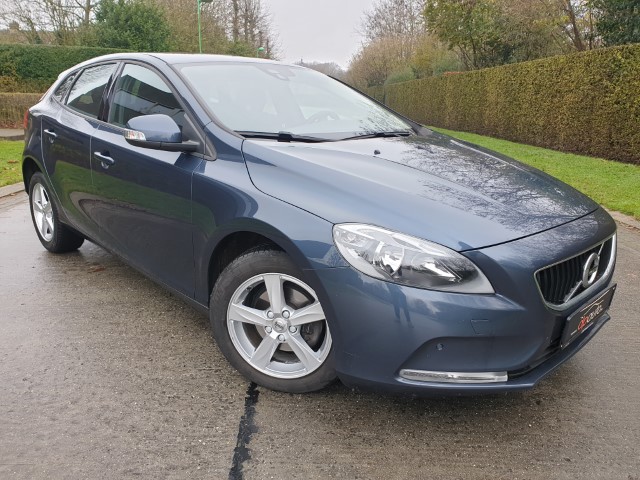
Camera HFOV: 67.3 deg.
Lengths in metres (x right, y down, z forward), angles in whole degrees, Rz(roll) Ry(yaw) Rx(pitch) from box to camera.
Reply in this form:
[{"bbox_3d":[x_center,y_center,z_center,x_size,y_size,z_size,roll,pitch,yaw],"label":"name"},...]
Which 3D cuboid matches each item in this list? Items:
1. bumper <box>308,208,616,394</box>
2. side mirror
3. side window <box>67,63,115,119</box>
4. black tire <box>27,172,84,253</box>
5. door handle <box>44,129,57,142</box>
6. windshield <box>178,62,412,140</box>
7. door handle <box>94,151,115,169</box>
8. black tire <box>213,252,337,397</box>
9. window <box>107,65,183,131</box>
[{"bbox_3d":[0.817,0.157,2.082,0.700,0.560,1.780,16,21,42],"label":"bumper"},{"bbox_3d":[-0.715,-0.478,2.143,0.210,0.170,0.250,16,21,42],"label":"side mirror"},{"bbox_3d":[-1.556,-1.001,3.237,0.070,0.370,0.650,19,0,-44],"label":"side window"},{"bbox_3d":[-2.049,-0.237,3.752,0.630,0.630,0.210,16,21,42],"label":"black tire"},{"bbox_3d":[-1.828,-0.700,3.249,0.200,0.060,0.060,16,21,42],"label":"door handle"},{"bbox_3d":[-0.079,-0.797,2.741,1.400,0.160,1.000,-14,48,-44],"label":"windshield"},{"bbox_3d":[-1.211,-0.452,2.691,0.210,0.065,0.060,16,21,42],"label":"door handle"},{"bbox_3d":[-0.132,0.313,2.005,0.630,0.630,0.215,7,17,18],"label":"black tire"},{"bbox_3d":[-0.919,-0.756,2.602,1.030,0.440,0.070,16,-2,42],"label":"window"}]

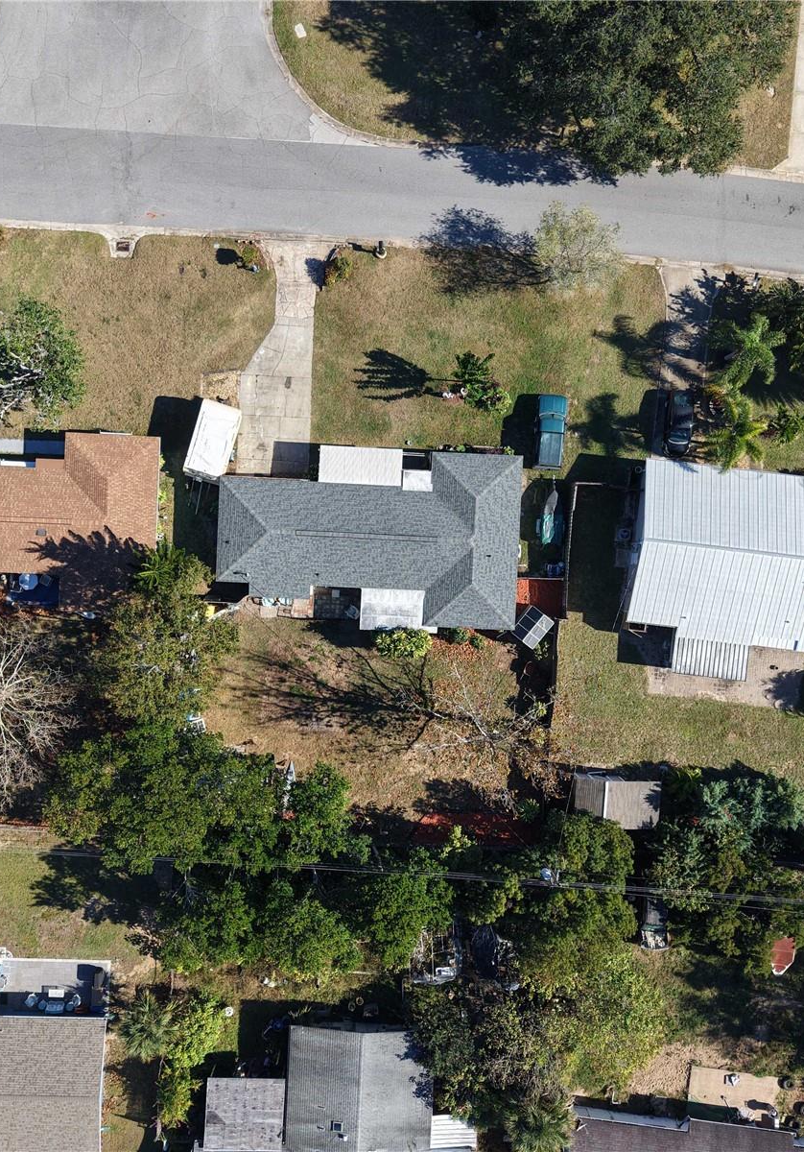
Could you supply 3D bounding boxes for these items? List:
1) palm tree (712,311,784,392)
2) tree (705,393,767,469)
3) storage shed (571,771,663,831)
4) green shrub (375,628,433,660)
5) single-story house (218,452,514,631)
[{"bbox_3d":[21.669,-14.018,68.424,4.520,5.300,4.970,0,90,-2],"label":"palm tree"},{"bbox_3d":[20.794,-8.946,68.085,3.960,5.900,4.780,2,90,-2],"label":"tree"},{"bbox_3d":[13.894,14.747,69.641,5.710,2.700,3.190,2,90,-2],"label":"storage shed"},{"bbox_3d":[0.106,4.393,69.339,3.660,2.200,2.020,0,90,-2],"label":"green shrub"},{"bbox_3d":[-2.270,-2.700,72.750,20.500,4.000,11.850,3,90,0],"label":"single-story house"}]

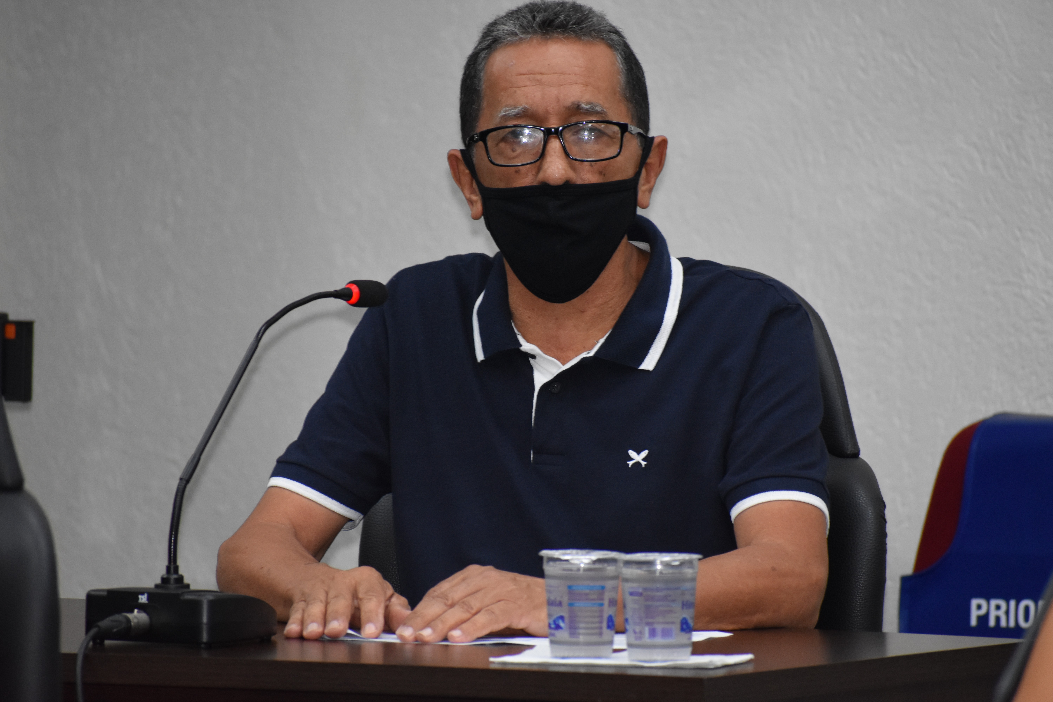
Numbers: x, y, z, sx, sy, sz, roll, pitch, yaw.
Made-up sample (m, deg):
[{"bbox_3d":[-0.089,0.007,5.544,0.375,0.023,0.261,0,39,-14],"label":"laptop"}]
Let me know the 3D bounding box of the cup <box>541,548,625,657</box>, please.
[{"bbox_3d":[0.047,0.214,9.639,0.069,0.088,0.069,0,3,0],"label":"cup"}]

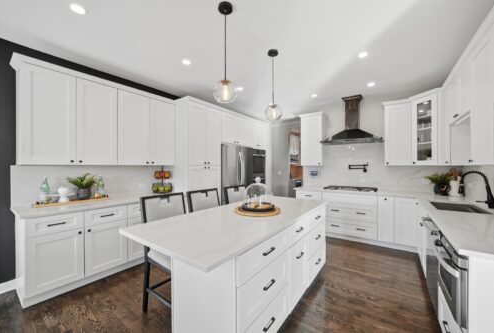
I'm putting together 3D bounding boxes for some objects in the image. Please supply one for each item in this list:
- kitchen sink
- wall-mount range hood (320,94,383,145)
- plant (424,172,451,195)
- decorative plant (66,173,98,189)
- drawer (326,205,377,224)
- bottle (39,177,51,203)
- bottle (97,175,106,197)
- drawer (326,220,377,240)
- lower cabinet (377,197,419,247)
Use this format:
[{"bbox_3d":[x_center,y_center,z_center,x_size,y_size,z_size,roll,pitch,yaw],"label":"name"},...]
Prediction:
[{"bbox_3d":[2.448,0.580,2.110,0.420,0.220,0.530,0,0,33],"label":"kitchen sink"},{"bbox_3d":[2.088,-0.930,3.627,0.980,0.980,0.500,0,0,33],"label":"wall-mount range hood"},{"bbox_3d":[3.180,0.285,3.000,0.300,0.370,0.300,0,0,33],"label":"plant"},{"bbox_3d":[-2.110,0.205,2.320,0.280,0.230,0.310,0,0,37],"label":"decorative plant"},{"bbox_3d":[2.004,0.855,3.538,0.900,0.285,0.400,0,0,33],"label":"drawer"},{"bbox_3d":[-2.440,0.298,2.190,0.080,0.310,0.080,0,0,39],"label":"bottle"},{"bbox_3d":[-2.130,0.292,2.645,0.080,0.310,0.080,0,0,39],"label":"bottle"},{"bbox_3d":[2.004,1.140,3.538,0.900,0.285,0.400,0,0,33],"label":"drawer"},{"bbox_3d":[2.645,0.905,3.240,0.530,0.810,0.600,0,0,33],"label":"lower cabinet"}]

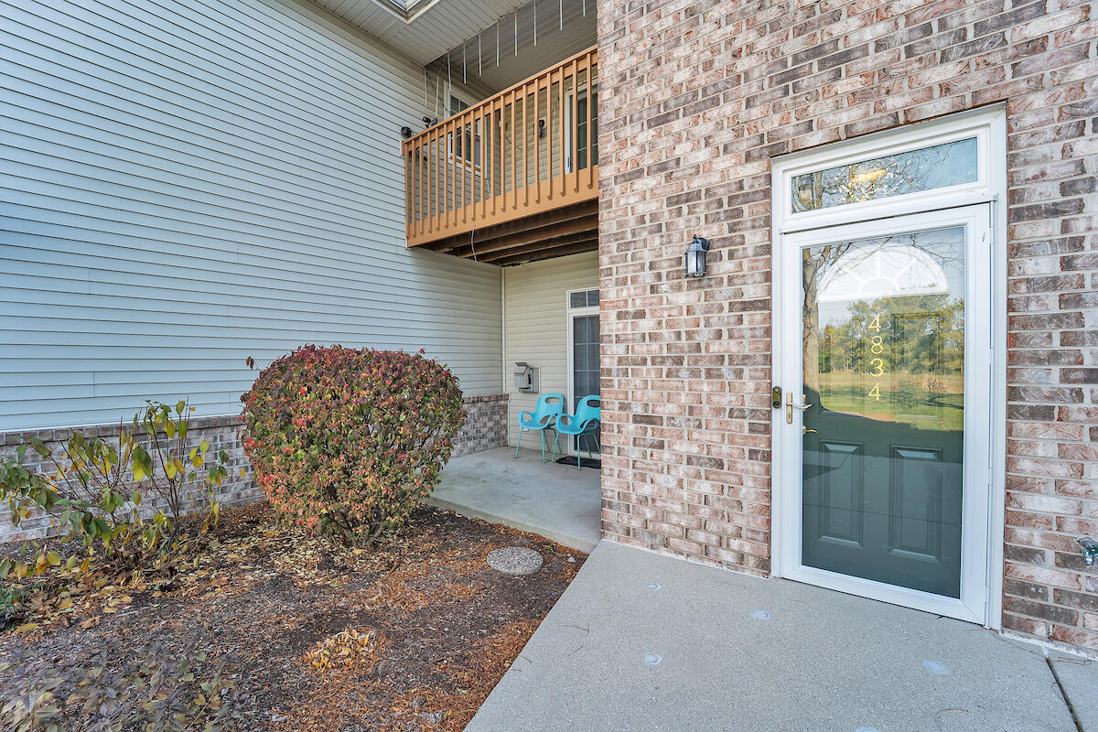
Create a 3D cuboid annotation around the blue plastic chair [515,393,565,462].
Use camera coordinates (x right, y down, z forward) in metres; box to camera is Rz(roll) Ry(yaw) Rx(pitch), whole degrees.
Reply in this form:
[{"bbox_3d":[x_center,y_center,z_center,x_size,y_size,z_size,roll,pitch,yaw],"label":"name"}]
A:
[{"bbox_3d":[-0.115,0.836,5.850,0.600,0.840,0.550,0,0,37],"label":"blue plastic chair"}]

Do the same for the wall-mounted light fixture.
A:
[{"bbox_3d":[0.933,-0.671,2.670,0.130,0.265,0.210,0,0,34],"label":"wall-mounted light fixture"}]

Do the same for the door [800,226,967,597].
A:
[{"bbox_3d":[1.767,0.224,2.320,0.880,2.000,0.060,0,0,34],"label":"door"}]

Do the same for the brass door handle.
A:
[{"bbox_3d":[1.426,0.247,2.435,0.135,0.180,0.075,0,0,34],"label":"brass door handle"}]

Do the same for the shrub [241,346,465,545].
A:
[{"bbox_3d":[-1.400,0.610,3.240,1.460,1.440,1.460,0,0,-23],"label":"shrub"}]

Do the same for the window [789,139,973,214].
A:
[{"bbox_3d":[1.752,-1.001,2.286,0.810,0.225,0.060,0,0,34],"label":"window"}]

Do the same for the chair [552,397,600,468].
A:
[{"bbox_3d":[0.385,0.836,5.500,0.600,0.840,0.550,0,0,41],"label":"chair"}]

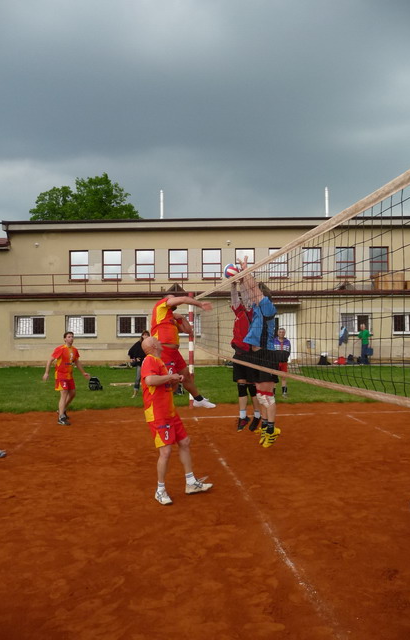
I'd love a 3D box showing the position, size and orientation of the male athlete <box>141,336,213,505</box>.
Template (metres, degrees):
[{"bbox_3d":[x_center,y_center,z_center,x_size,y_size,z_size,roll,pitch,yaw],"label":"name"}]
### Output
[{"bbox_3d":[-0.283,1.035,5.330,0.700,1.680,0.520,-1,-2,22],"label":"male athlete"}]

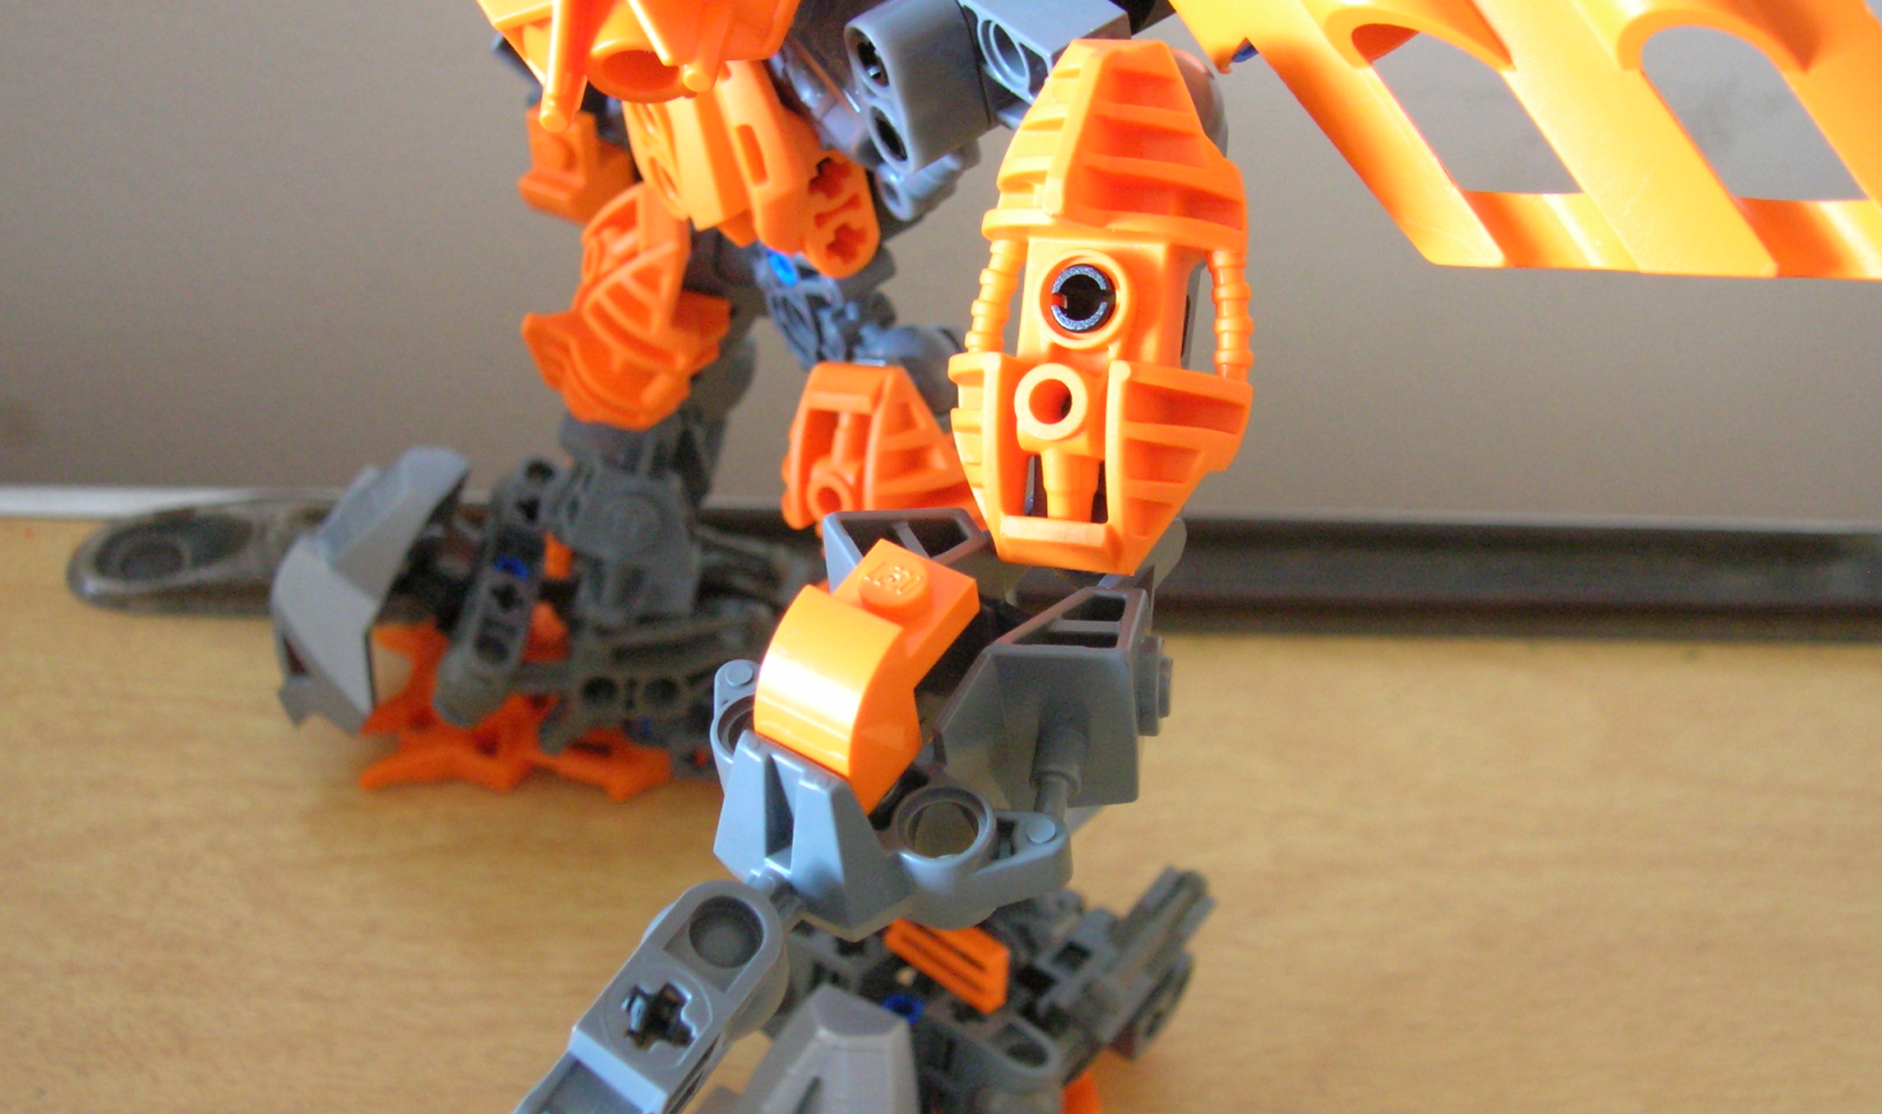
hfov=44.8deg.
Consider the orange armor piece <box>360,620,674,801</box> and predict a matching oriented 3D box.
[{"bbox_3d":[-0.057,0.019,0.302,0.043,0.013,0.031,2,43,1],"label":"orange armor piece"}]

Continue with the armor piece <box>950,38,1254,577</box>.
[{"bbox_3d":[0.012,-0.019,0.171,0.024,0.039,0.013,4,2,25],"label":"armor piece"}]

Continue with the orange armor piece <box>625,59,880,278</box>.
[{"bbox_3d":[-0.020,-0.042,0.236,0.030,0.029,0.016,9,34,33],"label":"orange armor piece"}]

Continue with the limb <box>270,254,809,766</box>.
[{"bbox_3d":[-0.053,-0.013,0.292,0.074,0.072,0.045,2,33,1],"label":"limb"}]

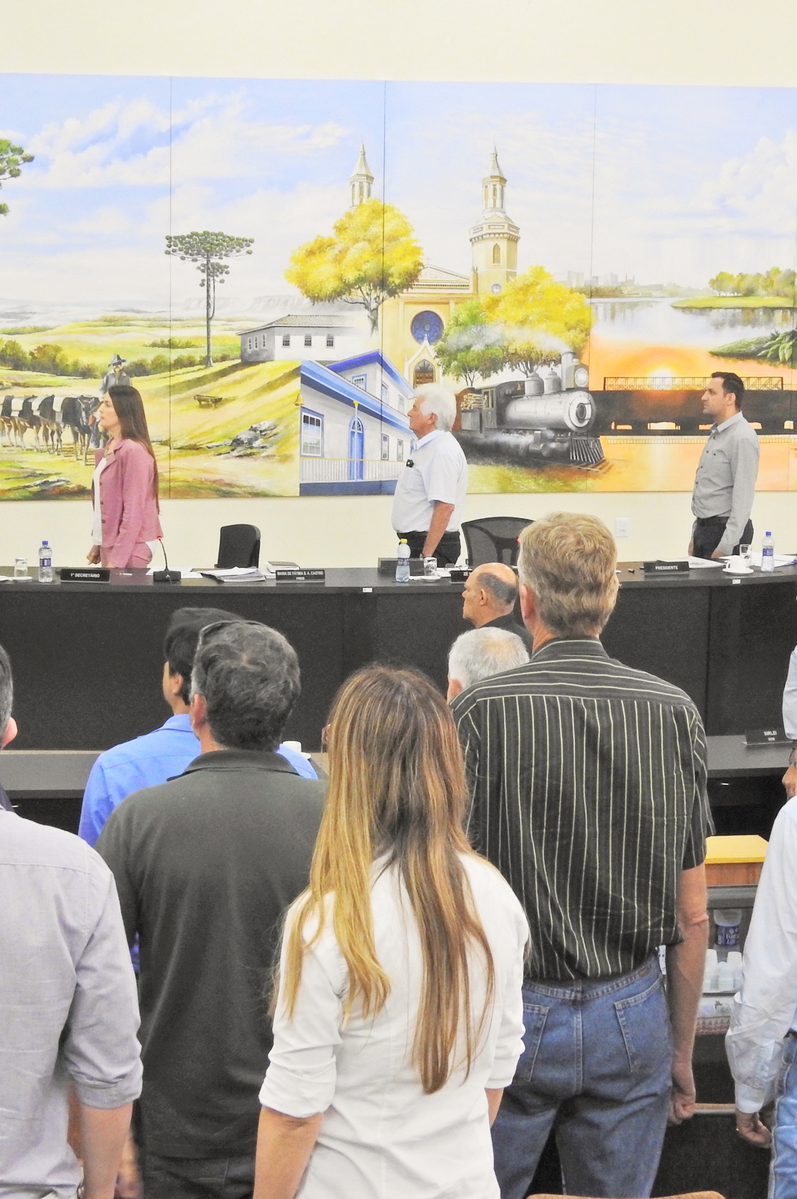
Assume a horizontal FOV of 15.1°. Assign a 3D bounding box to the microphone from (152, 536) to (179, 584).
[{"bbox_3d":[-1.142,-0.204,14.757,0.135,0.200,0.210,0,10,-6],"label":"microphone"}]

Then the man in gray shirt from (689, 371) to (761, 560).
[{"bbox_3d":[1.740,-0.353,16.083,0.350,1.733,0.500,-1,10,-13],"label":"man in gray shirt"}]

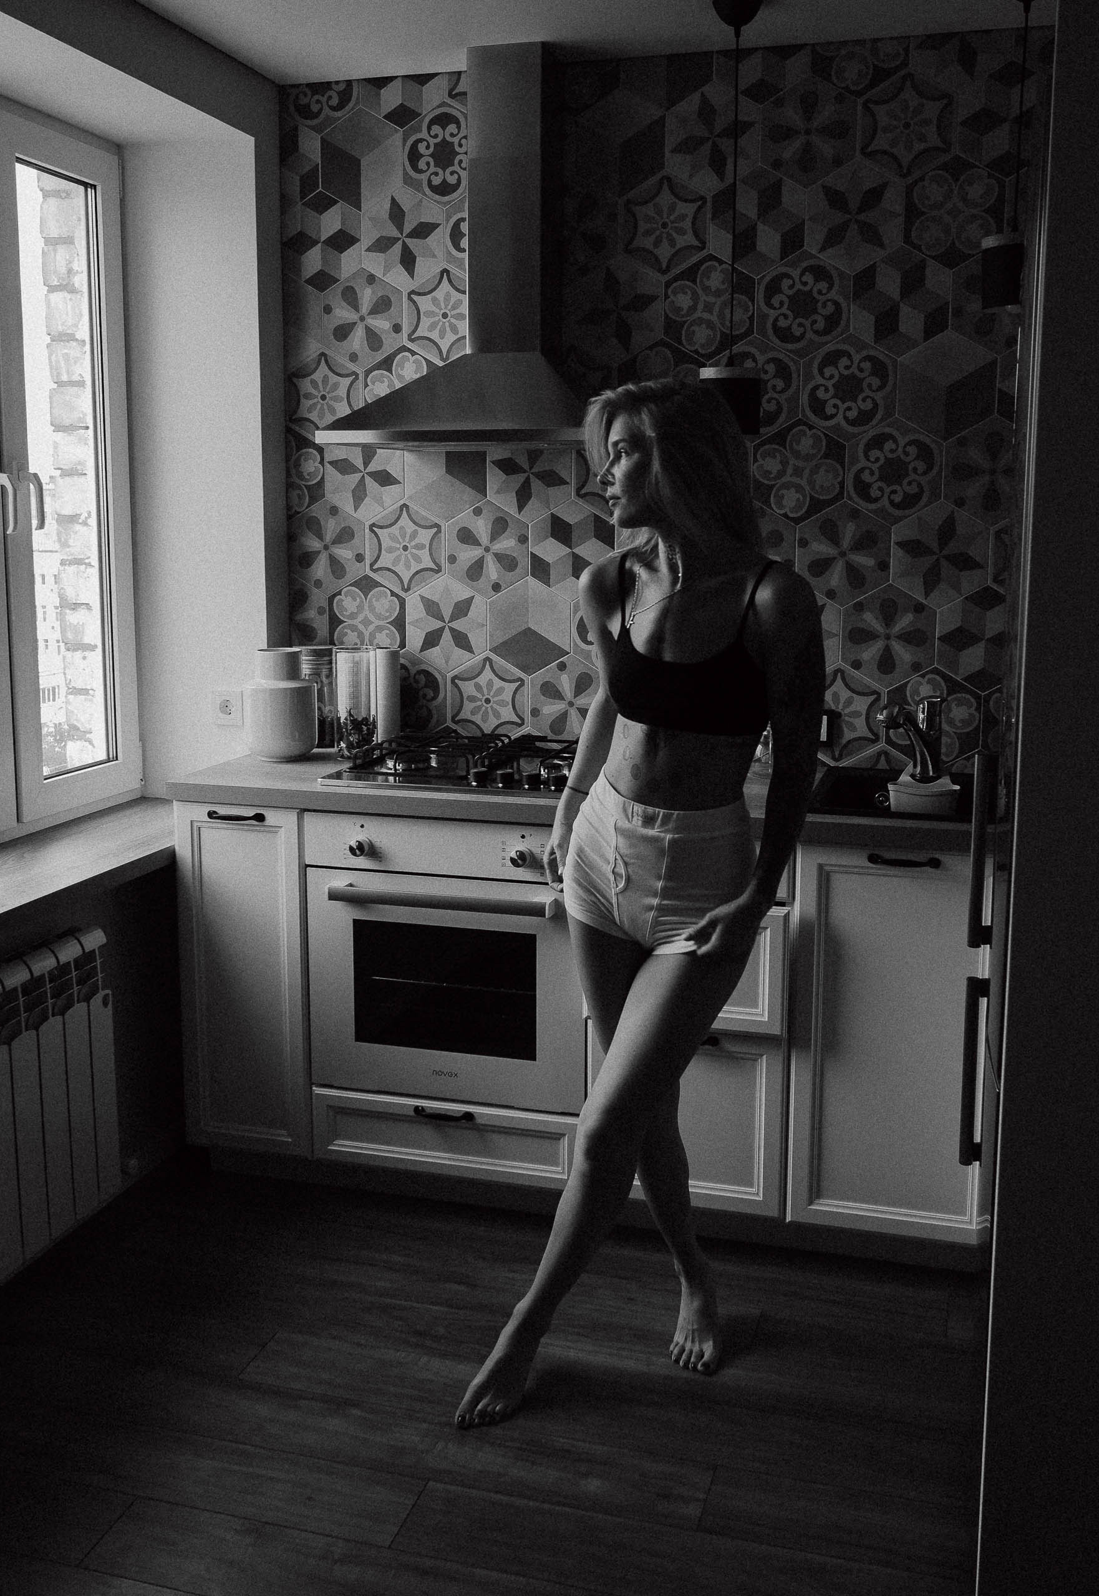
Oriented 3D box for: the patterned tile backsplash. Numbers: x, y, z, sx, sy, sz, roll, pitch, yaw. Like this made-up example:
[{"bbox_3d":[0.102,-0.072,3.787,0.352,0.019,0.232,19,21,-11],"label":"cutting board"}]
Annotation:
[{"bbox_3d":[0.197,-0.865,3.240,1.755,1.560,0.020,3,9,16],"label":"patterned tile backsplash"}]

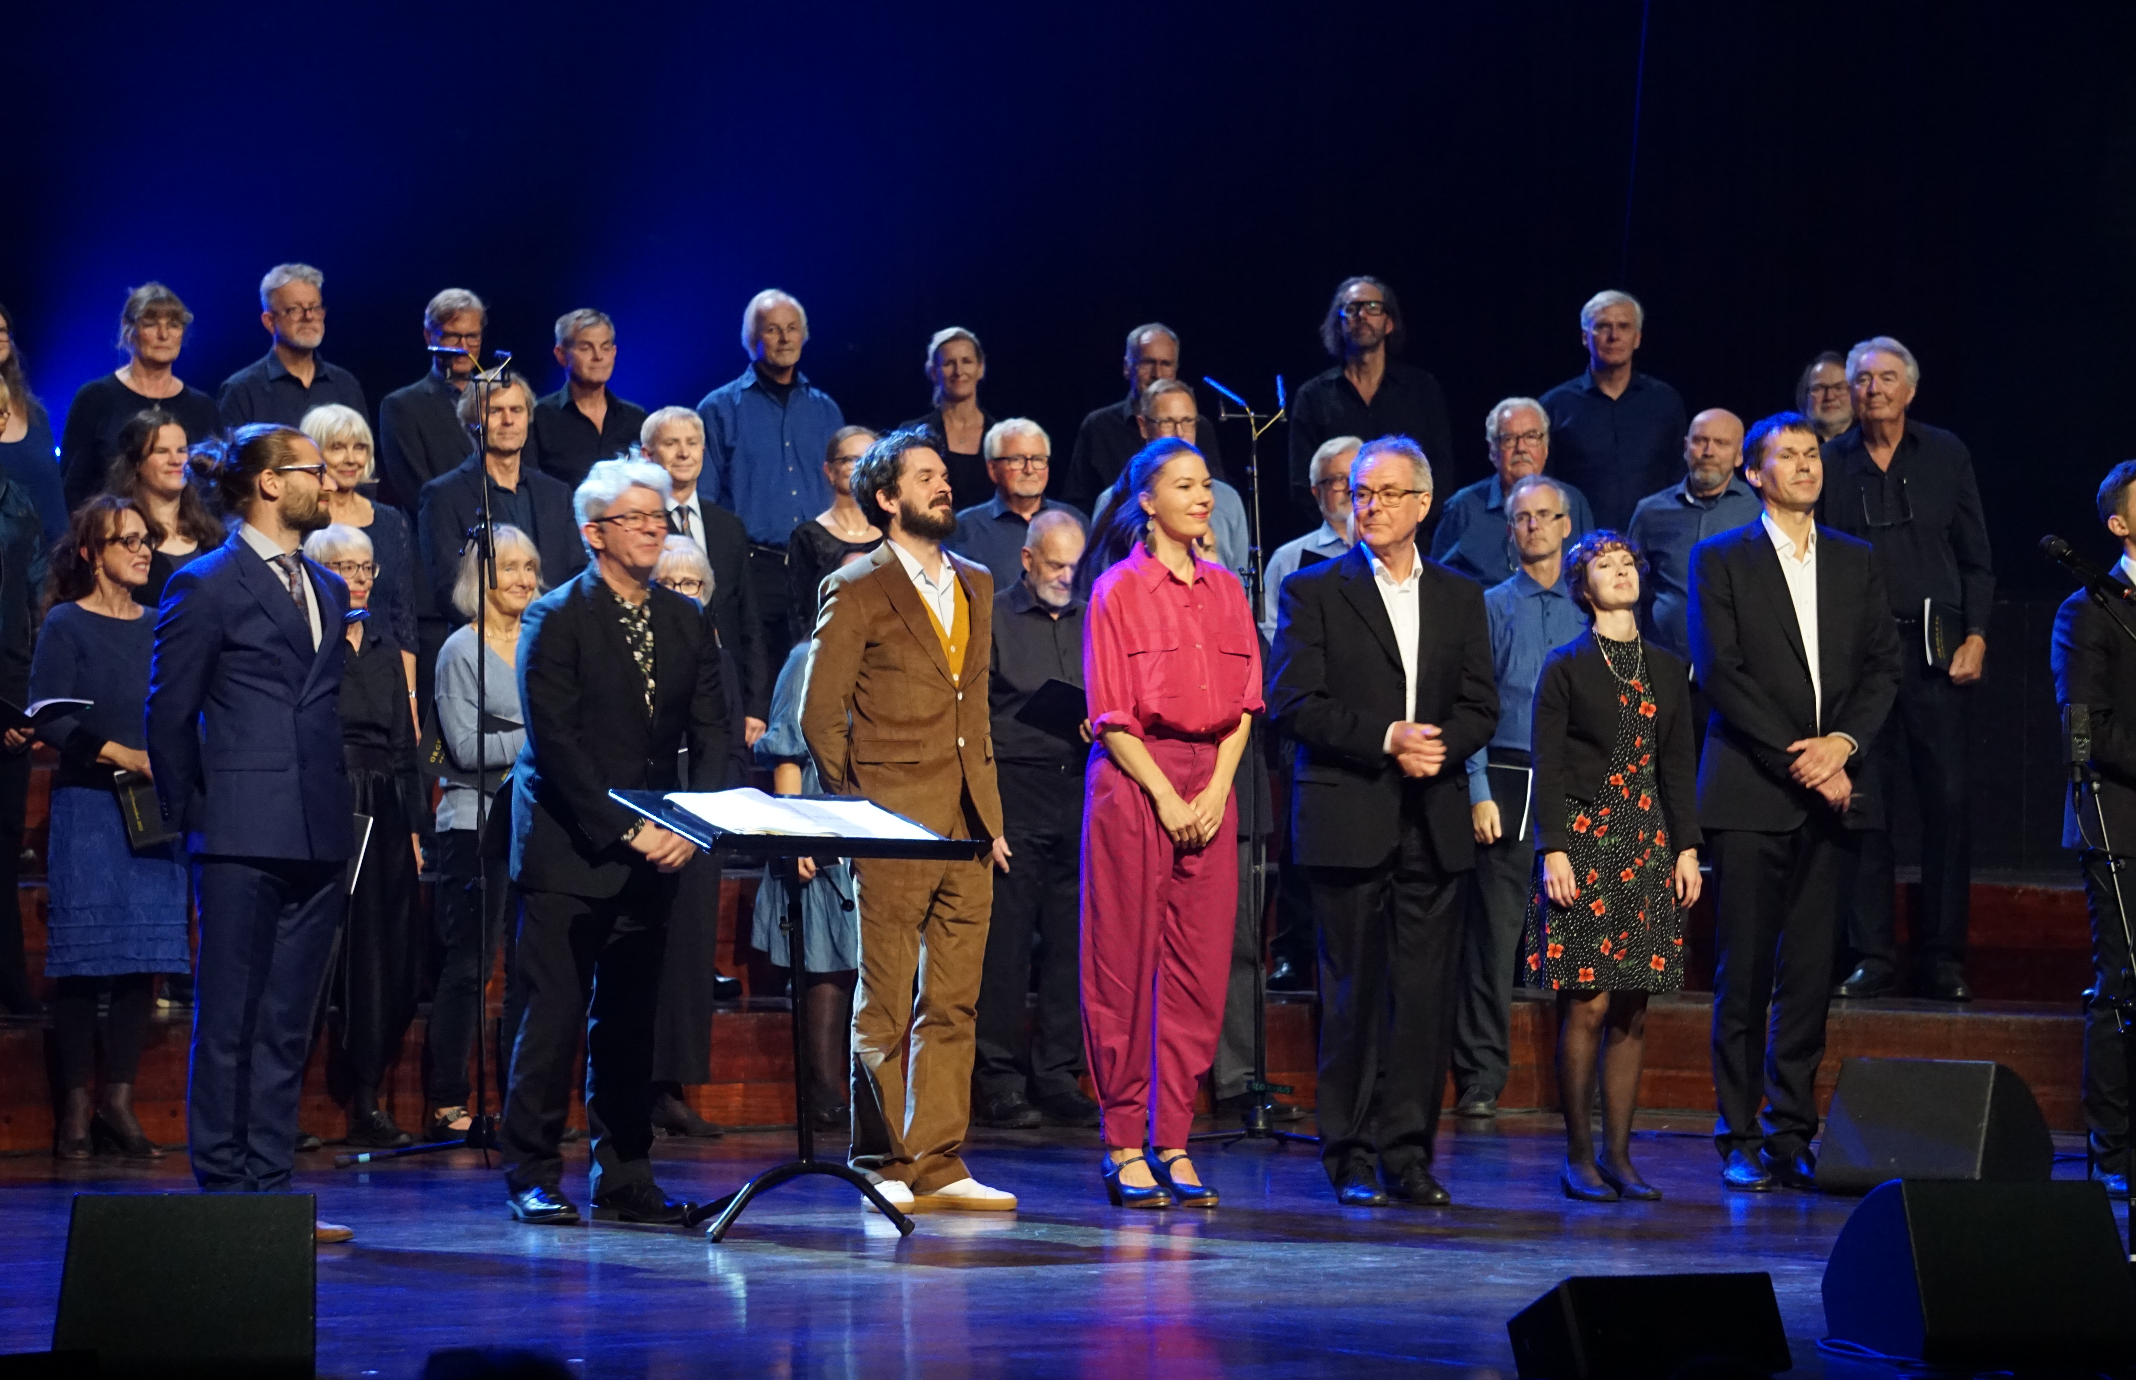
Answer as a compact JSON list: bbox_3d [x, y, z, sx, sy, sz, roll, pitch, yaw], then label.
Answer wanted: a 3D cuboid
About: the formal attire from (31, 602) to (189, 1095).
[{"bbox_3d":[-2.455,0.410,21.700,0.450,1.270,0.340,0,0,-25],"label":"formal attire"}]

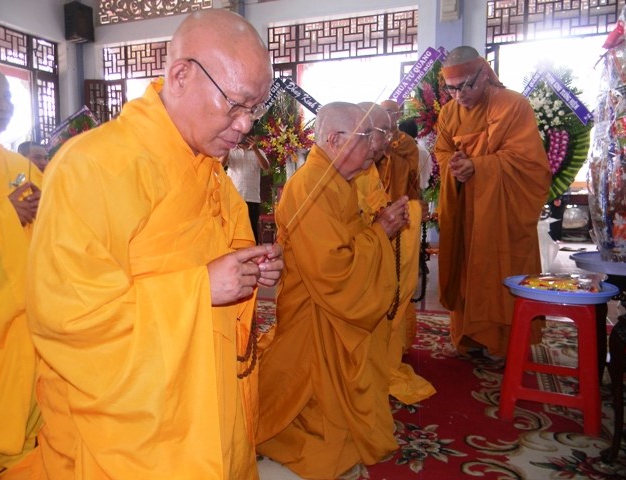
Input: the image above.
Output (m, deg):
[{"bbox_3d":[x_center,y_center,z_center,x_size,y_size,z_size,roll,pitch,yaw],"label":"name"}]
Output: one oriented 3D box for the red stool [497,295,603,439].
[{"bbox_3d":[0.929,0.438,2.003,0.340,0.462,0.340,2,7,25],"label":"red stool"}]

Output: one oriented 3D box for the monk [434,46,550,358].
[{"bbox_3d":[0.969,-0.108,2.695,0.500,1.380,0.600,-6,8,-43],"label":"monk"}]

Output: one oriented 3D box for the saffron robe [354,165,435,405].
[{"bbox_3d":[0.202,0.161,2.130,0.720,1.000,0.580,1,6,18],"label":"saffron robe"}]

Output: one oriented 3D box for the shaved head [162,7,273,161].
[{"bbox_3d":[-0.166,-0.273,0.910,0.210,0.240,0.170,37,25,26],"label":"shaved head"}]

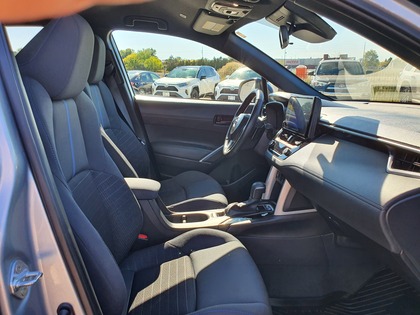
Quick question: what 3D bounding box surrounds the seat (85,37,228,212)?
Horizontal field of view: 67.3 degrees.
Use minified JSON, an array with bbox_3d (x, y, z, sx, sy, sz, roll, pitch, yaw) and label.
[{"bbox_3d":[-0.280,-0.071,1.552,0.770,1.000,0.530,-2,15,-6],"label":"seat"}]

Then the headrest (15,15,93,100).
[{"bbox_3d":[-0.334,-0.232,0.755,0.130,0.200,0.260,-2,15,-6],"label":"headrest"}]

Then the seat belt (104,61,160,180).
[{"bbox_3d":[-0.424,-0.192,1.796,0.100,0.740,0.110,-19,16,-1],"label":"seat belt"}]

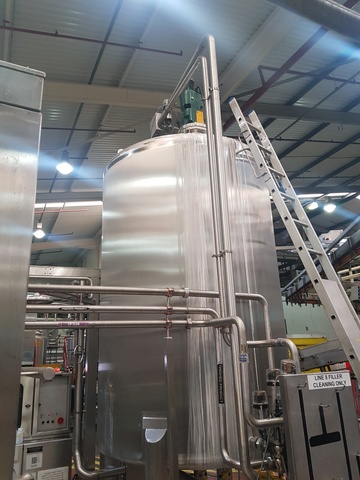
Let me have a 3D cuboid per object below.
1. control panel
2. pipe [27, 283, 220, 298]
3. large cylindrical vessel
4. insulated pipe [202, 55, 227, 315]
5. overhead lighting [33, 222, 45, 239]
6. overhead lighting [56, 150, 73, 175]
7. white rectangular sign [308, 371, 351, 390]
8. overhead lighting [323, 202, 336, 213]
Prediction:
[{"bbox_3d":[-1.244,1.578,3.488,0.317,0.489,0.200,6,-19,-26],"label":"control panel"},{"bbox_3d":[-0.321,0.370,2.572,1.432,0.055,0.055,6,-18,-25],"label":"pipe"},{"bbox_3d":[0.114,0.616,4.041,1.970,2.849,1.970,-2,-17,-1],"label":"large cylindrical vessel"},{"bbox_3d":[0.256,-0.539,2.771,0.045,2.186,0.045,-2,-17,0],"label":"insulated pipe"},{"bbox_3d":[-5.405,-0.364,13.800,0.460,0.550,0.460,-2,-17,0],"label":"overhead lighting"},{"bbox_3d":[-3.033,-2.042,9.500,0.440,0.560,0.440,-2,-17,0],"label":"overhead lighting"},{"bbox_3d":[1.041,0.980,2.501,0.346,0.088,0.010,3,-17,-16],"label":"white rectangular sign"},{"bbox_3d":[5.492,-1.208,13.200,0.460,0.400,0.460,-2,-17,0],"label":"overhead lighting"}]

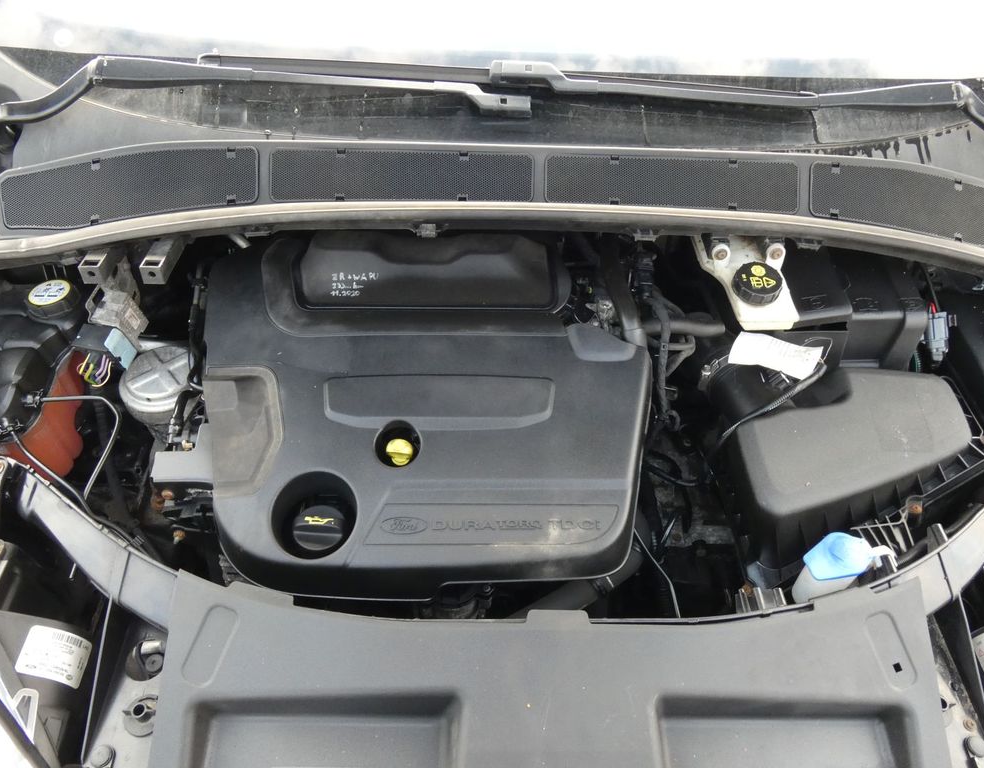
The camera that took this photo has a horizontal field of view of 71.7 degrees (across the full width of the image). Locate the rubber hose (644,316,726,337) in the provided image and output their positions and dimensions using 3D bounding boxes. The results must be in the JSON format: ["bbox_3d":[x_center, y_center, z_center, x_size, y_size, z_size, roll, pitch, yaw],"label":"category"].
[{"bbox_3d":[0.279,-0.081,0.980,0.118,0.021,0.021,-1,53,1],"label":"rubber hose"}]

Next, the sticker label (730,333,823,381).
[{"bbox_3d":[0.348,-0.034,0.837,0.096,0.012,0.051,13,67,18],"label":"sticker label"}]

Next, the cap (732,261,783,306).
[{"bbox_3d":[0.342,-0.130,0.880,0.059,0.021,0.059,-1,53,1],"label":"cap"}]

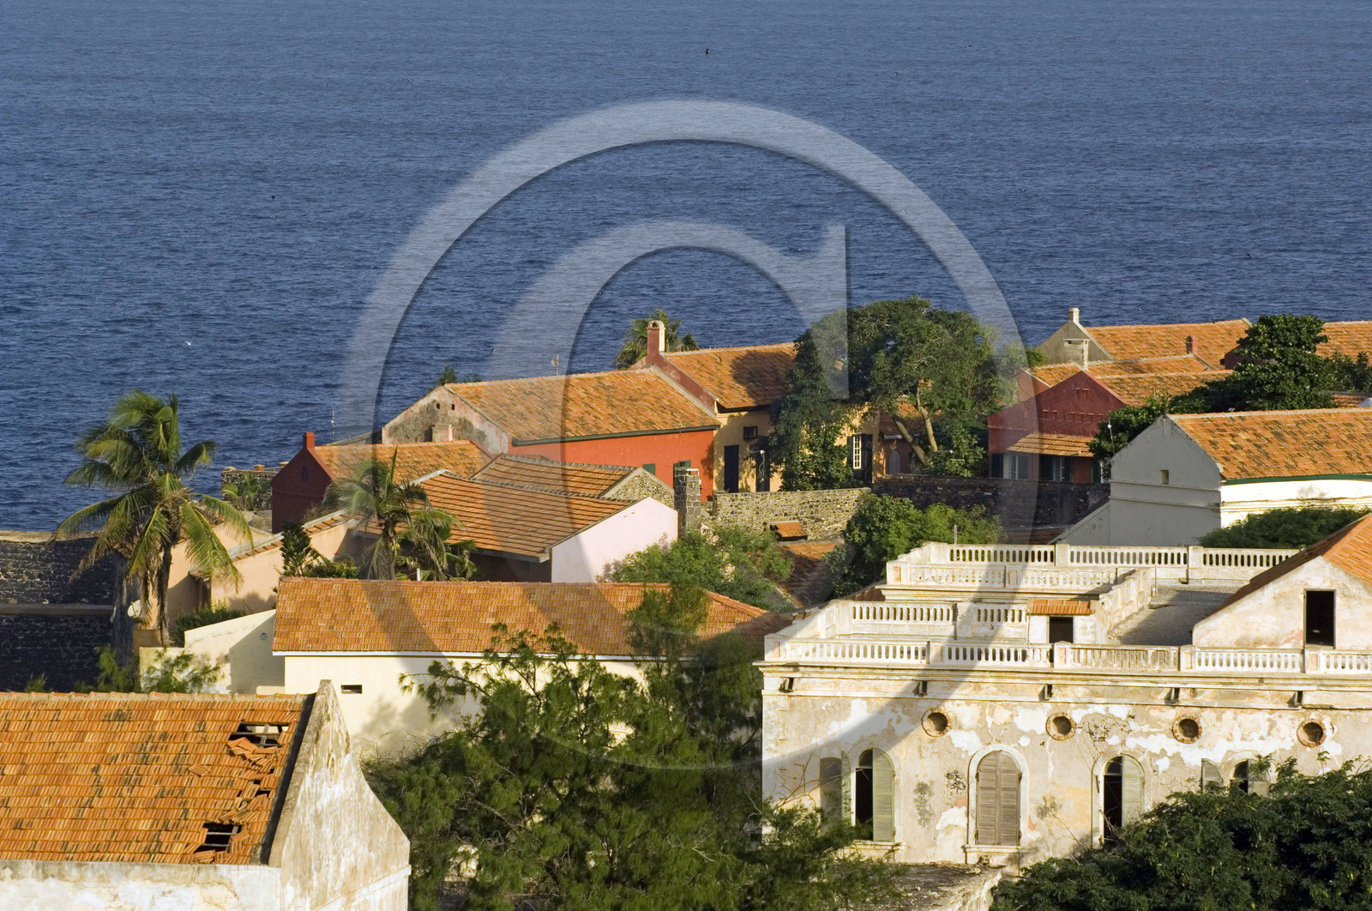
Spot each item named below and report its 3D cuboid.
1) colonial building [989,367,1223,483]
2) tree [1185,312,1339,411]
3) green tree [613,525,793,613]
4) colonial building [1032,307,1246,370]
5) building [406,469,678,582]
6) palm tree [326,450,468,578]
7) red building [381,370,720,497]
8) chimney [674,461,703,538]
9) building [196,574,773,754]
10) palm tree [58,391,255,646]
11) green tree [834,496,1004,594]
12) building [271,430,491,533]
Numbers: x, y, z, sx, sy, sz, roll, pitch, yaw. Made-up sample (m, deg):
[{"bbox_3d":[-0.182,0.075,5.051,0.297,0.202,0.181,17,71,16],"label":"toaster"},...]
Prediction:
[{"bbox_3d":[20.464,-1.016,432.464,9.600,5.600,10.300,-3,5,-40],"label":"colonial building"},{"bbox_3d":[23.445,-1.093,395.295,6.300,9.390,6.000,0,4,0],"label":"tree"},{"bbox_3d":[0.567,4.203,331.125,6.290,3.700,5.000,0,4,0],"label":"green tree"},{"bbox_3d":[23.479,-3.941,482.740,11.600,7.100,6.400,-3,5,-41],"label":"colonial building"},{"bbox_3d":[-6.051,3.459,365.799,5.800,4.700,13.500,-2,4,-28],"label":"building"},{"bbox_3d":[-10.227,2.811,343.200,5.040,5.900,4.800,0,4,0],"label":"palm tree"},{"bbox_3d":[-5.959,-0.818,432.553,7.500,5.500,14.000,3,5,41],"label":"red building"},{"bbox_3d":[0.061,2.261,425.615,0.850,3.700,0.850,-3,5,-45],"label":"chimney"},{"bbox_3d":[-4.699,6.821,305.000,17.800,5.700,7.200,1,4,12],"label":"building"},{"bbox_3d":[-19.031,2.357,347.294,6.900,9.370,6.400,0,4,0],"label":"palm tree"},{"bbox_3d":[8.211,3.536,345.146,6.020,4.300,5.300,0,4,0],"label":"green tree"},{"bbox_3d":[-11.284,1.335,374.497,7.800,4.600,5.200,-3,5,-37],"label":"building"}]

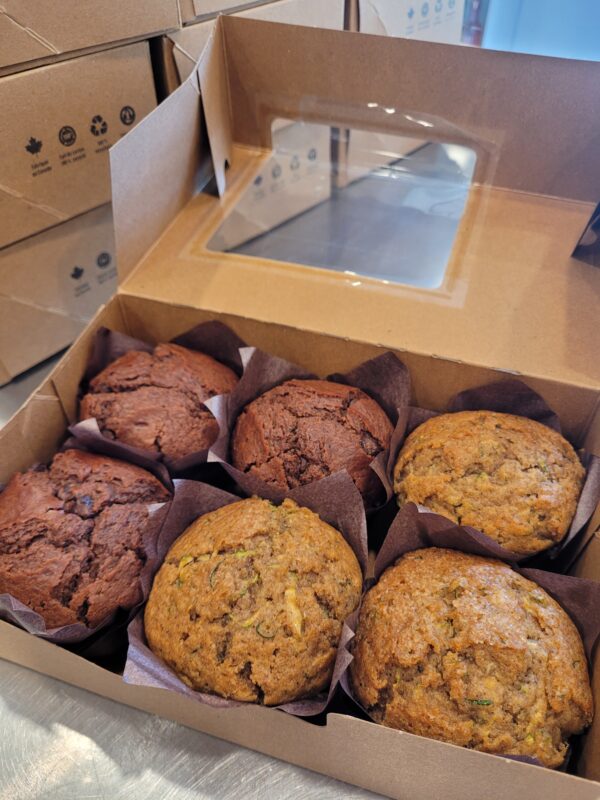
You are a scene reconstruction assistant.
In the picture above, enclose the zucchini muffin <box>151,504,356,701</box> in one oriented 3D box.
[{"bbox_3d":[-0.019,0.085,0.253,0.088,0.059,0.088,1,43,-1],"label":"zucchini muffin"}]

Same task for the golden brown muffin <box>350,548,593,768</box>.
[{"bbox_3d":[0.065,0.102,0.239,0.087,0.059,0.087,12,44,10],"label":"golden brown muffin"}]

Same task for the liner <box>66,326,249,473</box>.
[{"bbox_3d":[-0.079,0.008,0.343,0.095,0.070,0.098,12,44,10],"label":"liner"}]

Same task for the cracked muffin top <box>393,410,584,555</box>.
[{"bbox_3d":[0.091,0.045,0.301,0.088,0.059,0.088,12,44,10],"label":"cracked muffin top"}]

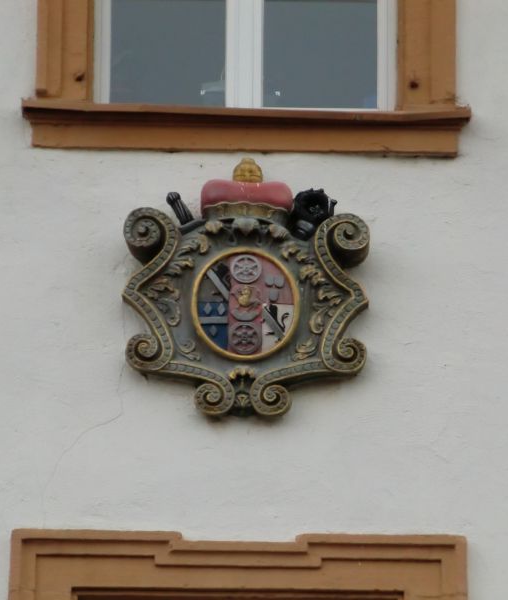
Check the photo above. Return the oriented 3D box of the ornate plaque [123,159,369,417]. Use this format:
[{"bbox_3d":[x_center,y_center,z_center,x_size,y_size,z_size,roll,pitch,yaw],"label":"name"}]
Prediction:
[{"bbox_3d":[-0.030,-0.044,19.500,0.865,0.940,0.200,1,-18,-2],"label":"ornate plaque"}]

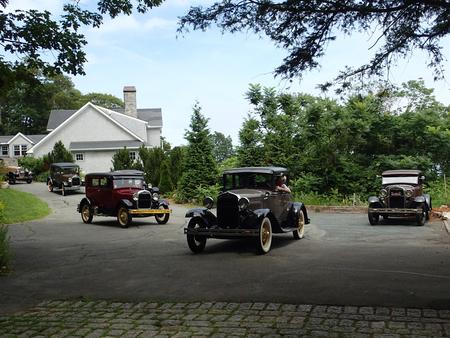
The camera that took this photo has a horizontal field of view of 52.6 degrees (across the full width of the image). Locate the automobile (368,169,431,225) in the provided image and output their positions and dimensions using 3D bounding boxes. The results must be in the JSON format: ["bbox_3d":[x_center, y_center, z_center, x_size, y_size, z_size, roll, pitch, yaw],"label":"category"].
[{"bbox_3d":[6.186,0.961,15.866,1.680,1.760,3.980,-1,-2,28],"label":"automobile"}]

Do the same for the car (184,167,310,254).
[{"bbox_3d":[0.681,0.850,10.486,1.680,1.760,3.950,-1,-2,23],"label":"car"}]

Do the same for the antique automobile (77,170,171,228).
[{"bbox_3d":[-3.652,1.036,16.142,1.680,1.820,3.980,1,-2,-41],"label":"antique automobile"}]

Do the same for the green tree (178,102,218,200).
[{"bbox_3d":[-1.404,-0.944,25.006,2.200,5.420,2.200,-1,0,0],"label":"green tree"}]

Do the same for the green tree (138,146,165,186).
[{"bbox_3d":[-5.138,-0.001,32.001,1.750,3.160,1.750,-1,0,0],"label":"green tree"}]

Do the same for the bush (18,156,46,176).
[{"bbox_3d":[-16.070,-0.084,38.000,2.400,2.087,2.100,0,-2,0],"label":"bush"}]

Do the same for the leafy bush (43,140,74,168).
[{"bbox_3d":[-13.049,-0.672,36.000,2.400,3.163,2.200,0,-2,0],"label":"leafy bush"}]

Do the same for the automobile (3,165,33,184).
[{"bbox_3d":[-19.560,0.607,42.499,1.700,1.780,3.900,-1,0,-43],"label":"automobile"}]

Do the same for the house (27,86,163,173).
[{"bbox_3d":[-12.567,-3.302,45.021,11.600,9.600,11.000,-1,0,0],"label":"house"}]

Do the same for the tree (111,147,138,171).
[{"bbox_3d":[-7.919,-0.162,36.002,2.200,3.240,2.200,-1,0,0],"label":"tree"}]

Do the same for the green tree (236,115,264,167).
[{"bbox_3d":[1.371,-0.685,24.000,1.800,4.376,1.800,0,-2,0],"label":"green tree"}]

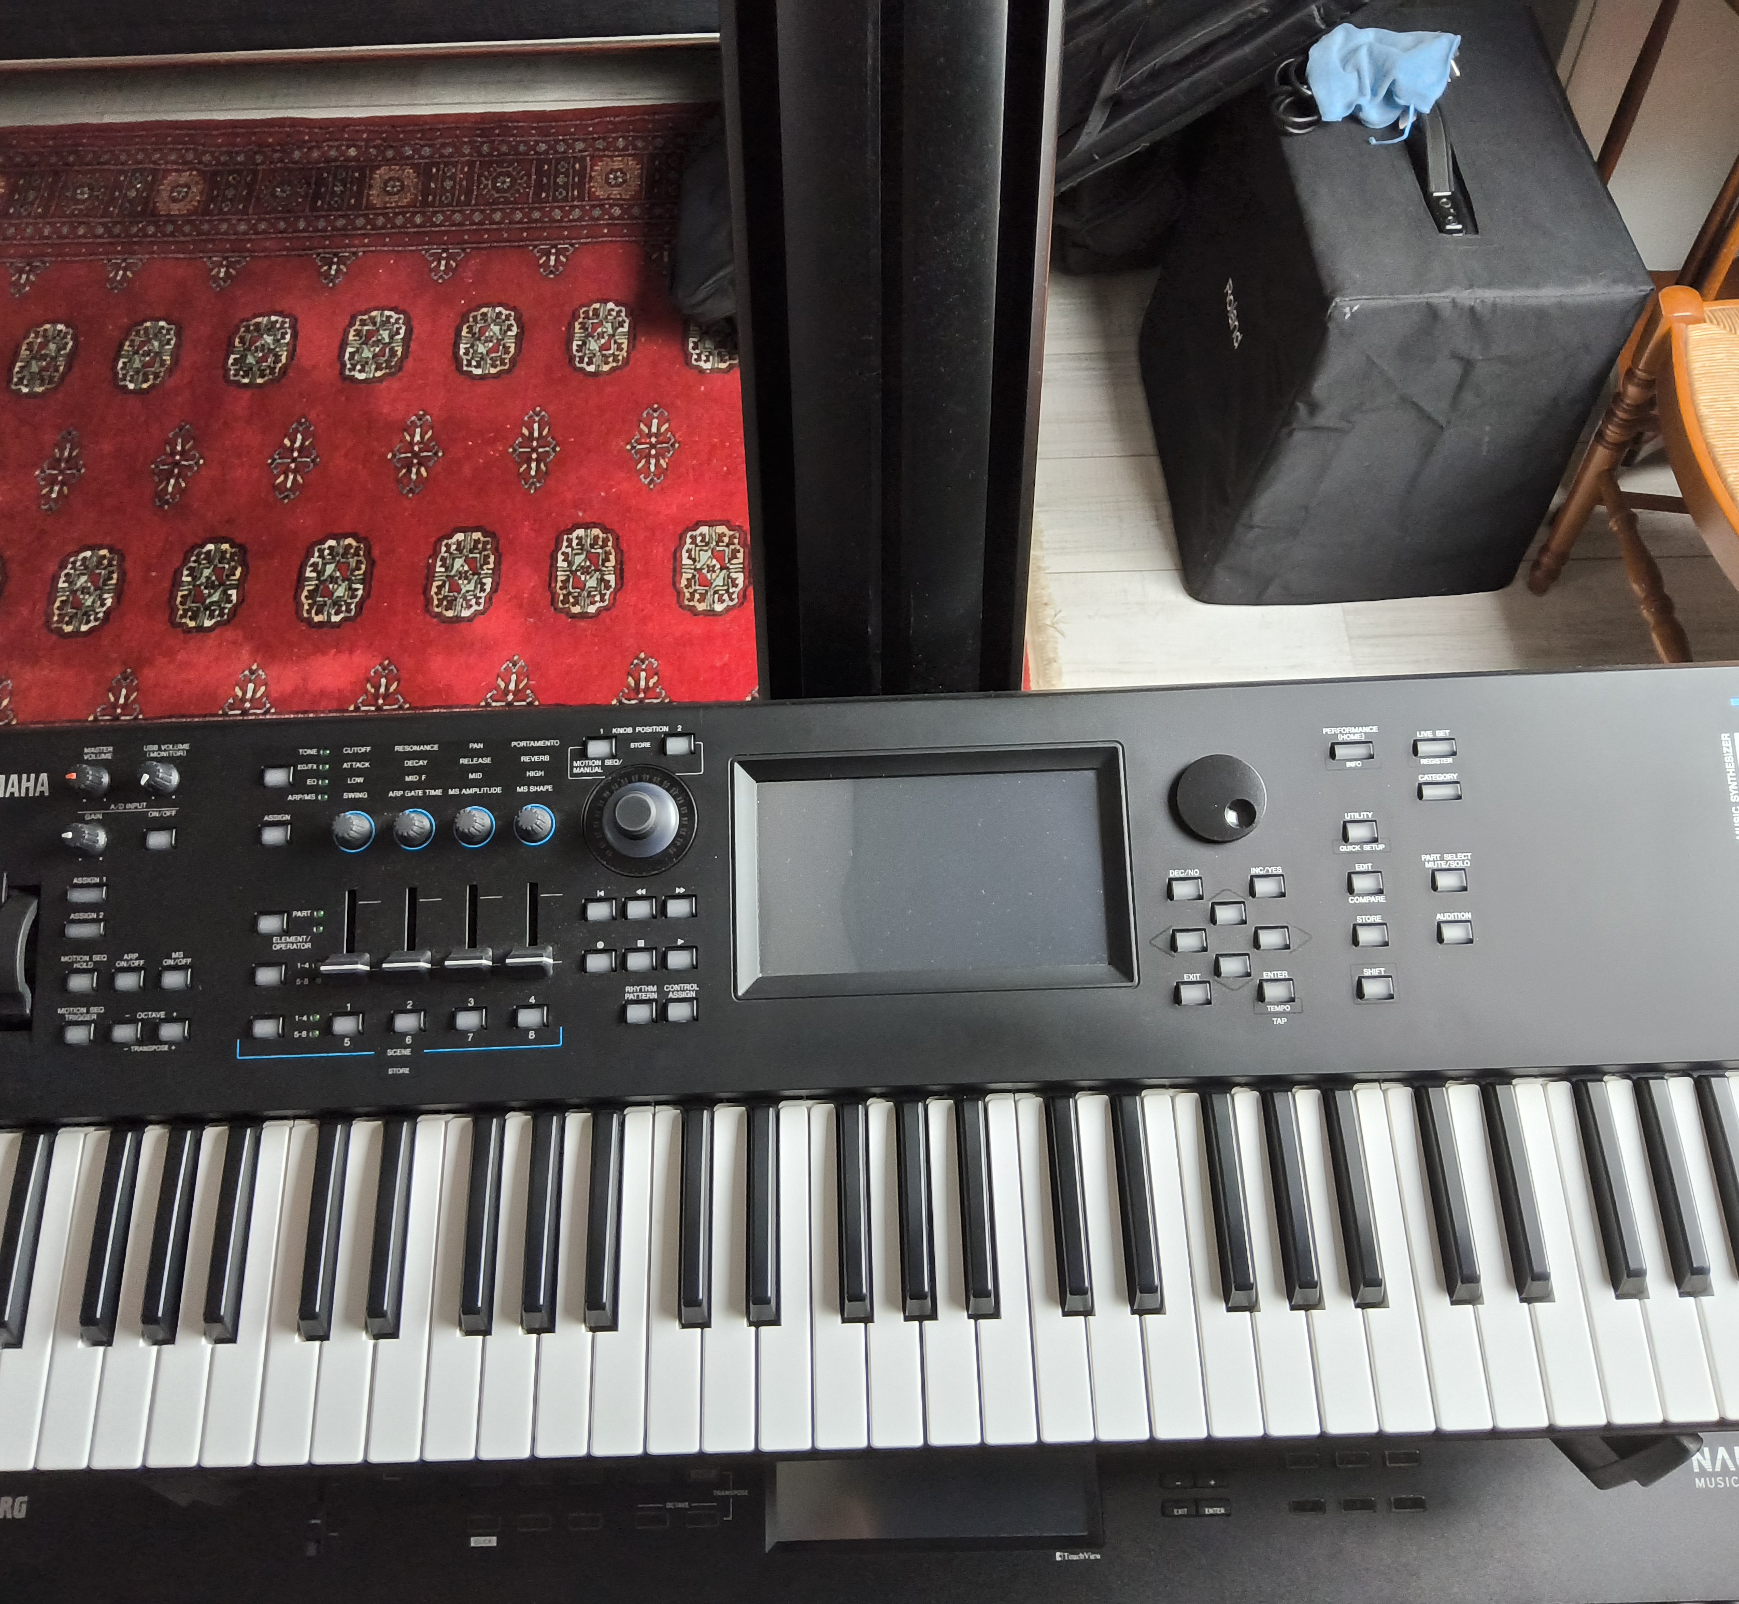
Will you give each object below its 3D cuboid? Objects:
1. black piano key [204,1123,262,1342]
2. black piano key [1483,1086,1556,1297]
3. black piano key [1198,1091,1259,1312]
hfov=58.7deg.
[{"bbox_3d":[-0.281,0.189,0.679,0.013,0.013,0.094,-2,68,1],"label":"black piano key"},{"bbox_3d":[0.283,0.167,0.670,0.013,0.011,0.094,-2,69,1],"label":"black piano key"},{"bbox_3d":[0.158,0.172,0.672,0.013,0.012,0.093,-2,68,1],"label":"black piano key"}]

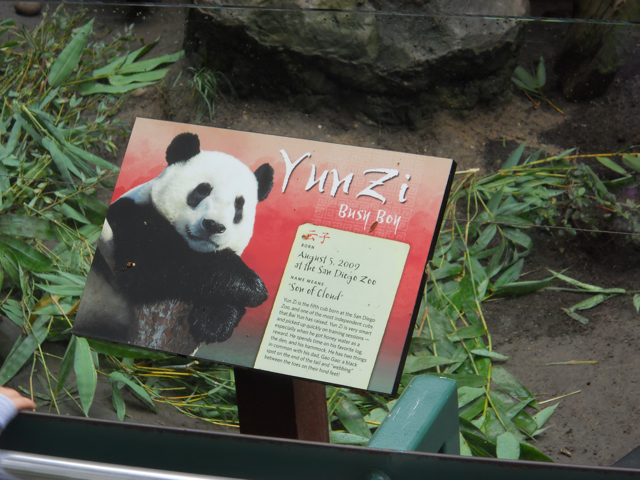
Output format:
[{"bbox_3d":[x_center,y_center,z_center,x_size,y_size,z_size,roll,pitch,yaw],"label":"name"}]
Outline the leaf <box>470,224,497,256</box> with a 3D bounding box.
[{"bbox_3d":[0.358,0.000,4.610,0.035,0.035,0.121,13,30,30],"label":"leaf"}]

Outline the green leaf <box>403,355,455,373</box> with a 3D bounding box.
[{"bbox_3d":[0.212,0.245,4.126,0.114,0.028,0.042,-5,26,-2],"label":"green leaf"}]

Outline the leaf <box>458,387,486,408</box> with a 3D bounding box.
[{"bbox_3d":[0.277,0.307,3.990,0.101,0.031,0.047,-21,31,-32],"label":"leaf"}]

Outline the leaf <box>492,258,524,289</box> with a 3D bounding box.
[{"bbox_3d":[0.365,0.065,4.080,0.027,0.025,0.096,9,27,28],"label":"leaf"}]

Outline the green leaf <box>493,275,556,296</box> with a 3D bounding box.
[{"bbox_3d":[0.427,0.095,4.405,0.140,0.038,0.047,-9,26,-10],"label":"green leaf"}]

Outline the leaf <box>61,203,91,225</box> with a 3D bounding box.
[{"bbox_3d":[-0.514,-0.055,4.452,0.025,0.025,0.094,-17,26,-26],"label":"leaf"}]

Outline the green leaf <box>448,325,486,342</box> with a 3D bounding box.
[{"bbox_3d":[0.294,0.187,4.234,0.077,0.027,0.040,-5,26,-3],"label":"green leaf"}]

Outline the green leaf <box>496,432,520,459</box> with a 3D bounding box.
[{"bbox_3d":[0.344,0.379,3.832,0.040,0.037,0.077,-1,26,5],"label":"green leaf"}]

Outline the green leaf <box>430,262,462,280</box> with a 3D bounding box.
[{"bbox_3d":[0.246,0.064,4.078,0.069,0.025,0.031,-21,29,-34],"label":"green leaf"}]

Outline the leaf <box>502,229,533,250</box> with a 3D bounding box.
[{"bbox_3d":[0.395,-0.001,4.201,0.027,0.025,0.081,-14,25,-21],"label":"leaf"}]

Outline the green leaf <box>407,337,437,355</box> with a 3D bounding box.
[{"bbox_3d":[0.180,0.190,3.775,0.069,0.025,0.034,-15,26,-24],"label":"green leaf"}]

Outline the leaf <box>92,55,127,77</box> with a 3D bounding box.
[{"bbox_3d":[-0.530,-0.440,5.335,0.041,0.025,0.107,9,27,28],"label":"leaf"}]

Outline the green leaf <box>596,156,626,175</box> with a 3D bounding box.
[{"bbox_3d":[0.681,-0.174,4.926,0.030,0.027,0.104,-20,30,-29],"label":"green leaf"}]

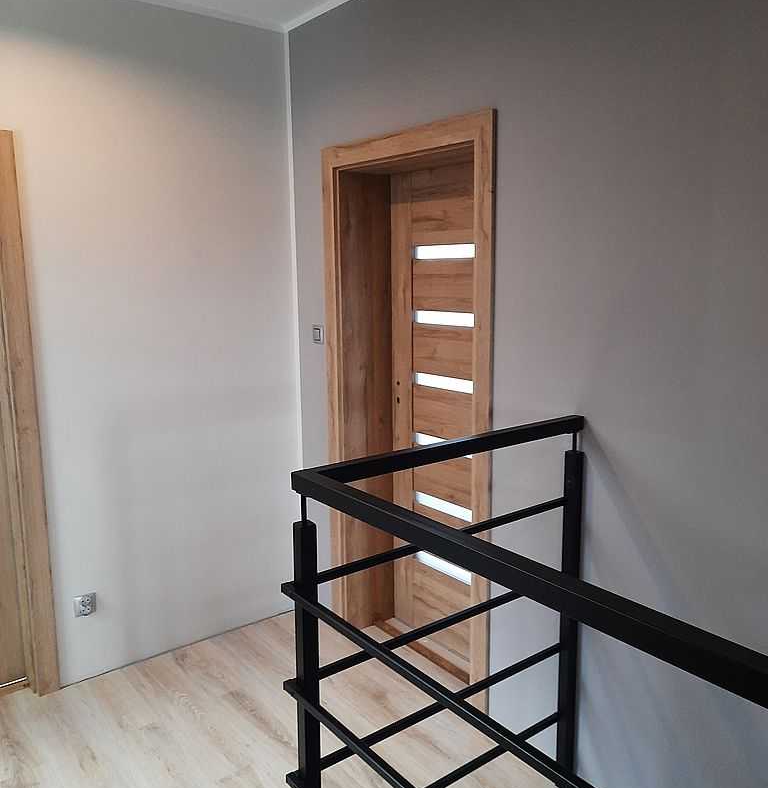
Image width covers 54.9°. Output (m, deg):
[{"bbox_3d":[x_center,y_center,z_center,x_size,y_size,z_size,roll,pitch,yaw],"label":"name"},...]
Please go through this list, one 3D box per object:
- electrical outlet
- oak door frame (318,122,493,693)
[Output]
[{"bbox_3d":[-1.176,0.831,2.915,0.081,0.081,0.026,-8,12,-38],"label":"electrical outlet"},{"bbox_3d":[0.172,0.069,2.948,0.300,2.108,0.957,-8,12,-38],"label":"oak door frame"}]

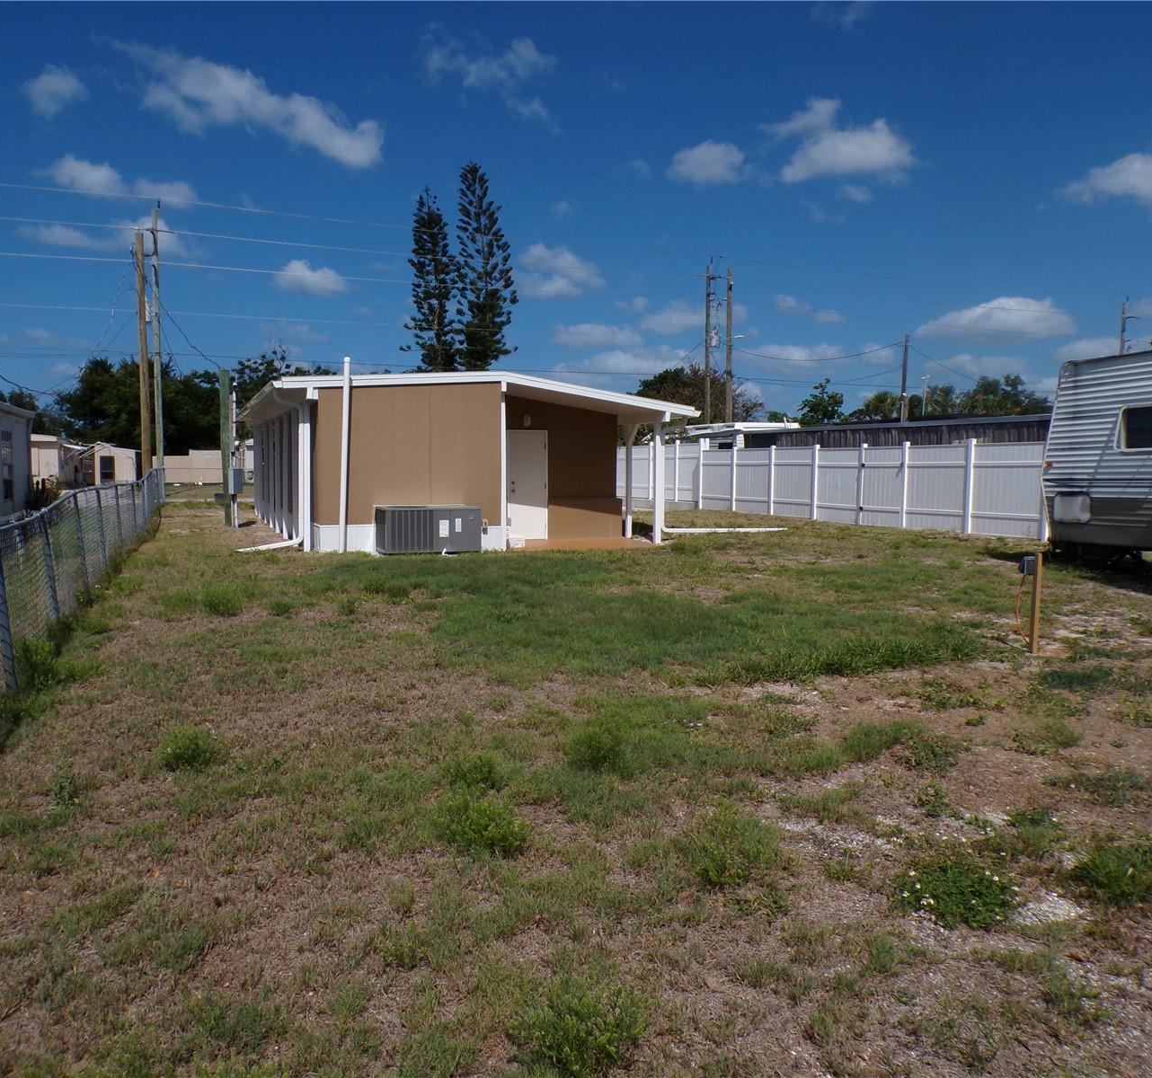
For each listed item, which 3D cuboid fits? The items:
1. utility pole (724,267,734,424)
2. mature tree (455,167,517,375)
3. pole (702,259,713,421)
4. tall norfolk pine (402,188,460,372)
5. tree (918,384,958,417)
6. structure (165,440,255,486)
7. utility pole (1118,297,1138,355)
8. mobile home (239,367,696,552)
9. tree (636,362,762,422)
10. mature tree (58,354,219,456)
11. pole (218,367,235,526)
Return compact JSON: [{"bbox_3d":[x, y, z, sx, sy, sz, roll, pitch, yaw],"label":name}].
[{"bbox_3d":[6.829,-7.017,45.112,0.330,10.444,0.330,-1,4,-21],"label":"utility pole"},{"bbox_3d":[-5.278,-12.526,59.266,3.900,19.289,3.900,-1,4,-21],"label":"mature tree"},{"bbox_3d":[5.843,-7.145,45.103,0.330,10.682,0.330,-1,4,-21],"label":"pole"},{"bbox_3d":[-8.586,-11.802,59.319,3.600,17.771,3.600,-1,4,-21],"label":"tall norfolk pine"},{"bbox_3d":[23.738,-6.650,65.677,3.200,7.138,3.200,-1,4,-21],"label":"tree"},{"bbox_3d":[-23.847,-5.062,65.824,6.500,2.900,4.000,-1,4,-21],"label":"structure"},{"bbox_3d":[28.745,-7.374,52.589,0.800,10.635,0.400,-1,4,-21],"label":"utility pole"},{"bbox_3d":[-3.661,-1.856,23.655,7.730,3.100,13.750,-1,4,-21],"label":"mobile home"},{"bbox_3d":[6.803,-6.195,55.696,7.200,7.305,6.500,-1,4,-21],"label":"tree"},{"bbox_3d":[-29.738,-8.021,67.623,11.200,8.631,9.000,-1,4,-21],"label":"mature tree"},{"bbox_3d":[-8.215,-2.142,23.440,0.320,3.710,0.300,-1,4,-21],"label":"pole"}]

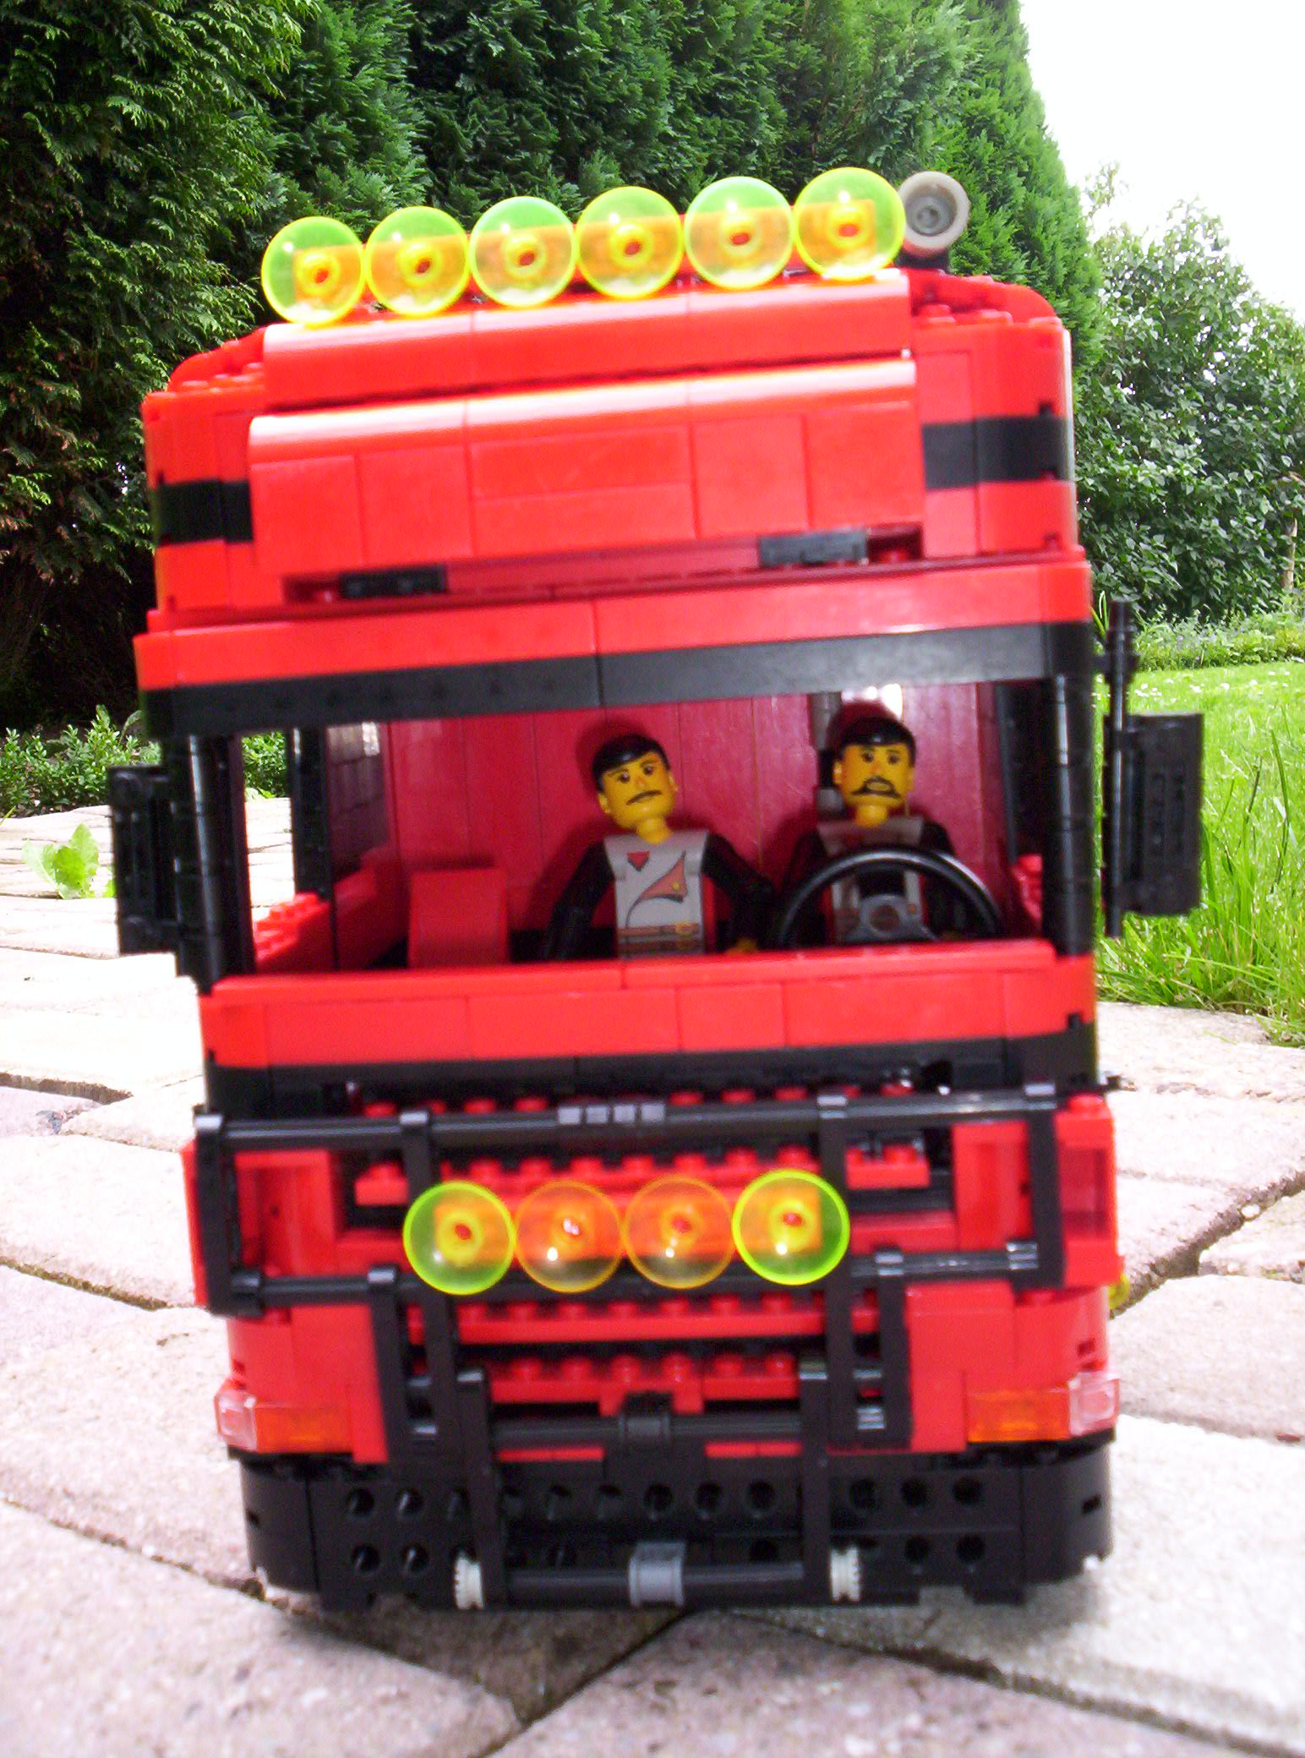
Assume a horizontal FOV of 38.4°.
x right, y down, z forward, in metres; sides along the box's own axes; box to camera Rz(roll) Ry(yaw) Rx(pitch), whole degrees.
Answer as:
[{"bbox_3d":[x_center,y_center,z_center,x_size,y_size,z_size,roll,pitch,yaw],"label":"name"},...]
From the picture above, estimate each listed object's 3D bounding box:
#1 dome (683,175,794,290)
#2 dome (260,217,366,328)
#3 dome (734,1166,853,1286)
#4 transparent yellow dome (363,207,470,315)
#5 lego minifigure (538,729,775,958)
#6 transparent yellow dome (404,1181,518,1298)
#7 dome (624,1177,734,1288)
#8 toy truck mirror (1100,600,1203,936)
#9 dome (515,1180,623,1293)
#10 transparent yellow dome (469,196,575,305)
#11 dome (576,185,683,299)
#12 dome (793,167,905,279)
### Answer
[{"bbox_3d":[0.013,-0.095,0.277,0.016,0.016,0.006,-3,6,6],"label":"dome"},{"bbox_3d":[-0.051,-0.092,0.284,0.016,0.016,0.006,-3,6,6],"label":"dome"},{"bbox_3d":[0.020,0.049,0.269,0.016,0.016,0.006,-3,6,6],"label":"dome"},{"bbox_3d":[-0.035,-0.093,0.282,0.016,0.016,0.006,-3,6,6],"label":"transparent yellow dome"},{"bbox_3d":[0.000,0.003,0.337,0.042,0.058,0.034,-3,6,6],"label":"lego minifigure"},{"bbox_3d":[-0.028,0.052,0.274,0.016,0.016,0.006,-3,6,6],"label":"transparent yellow dome"},{"bbox_3d":[0.004,0.050,0.271,0.016,0.016,0.006,-3,6,6],"label":"dome"},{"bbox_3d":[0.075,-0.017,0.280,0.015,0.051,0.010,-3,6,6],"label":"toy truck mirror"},{"bbox_3d":[-0.012,0.051,0.272,0.016,0.016,0.006,-3,6,6],"label":"dome"},{"bbox_3d":[-0.019,-0.093,0.281,0.016,0.016,0.006,-3,6,6],"label":"transparent yellow dome"},{"bbox_3d":[-0.003,-0.094,0.279,0.016,0.016,0.006,-3,6,6],"label":"dome"},{"bbox_3d":[0.029,-0.096,0.276,0.016,0.016,0.006,-3,6,6],"label":"dome"}]

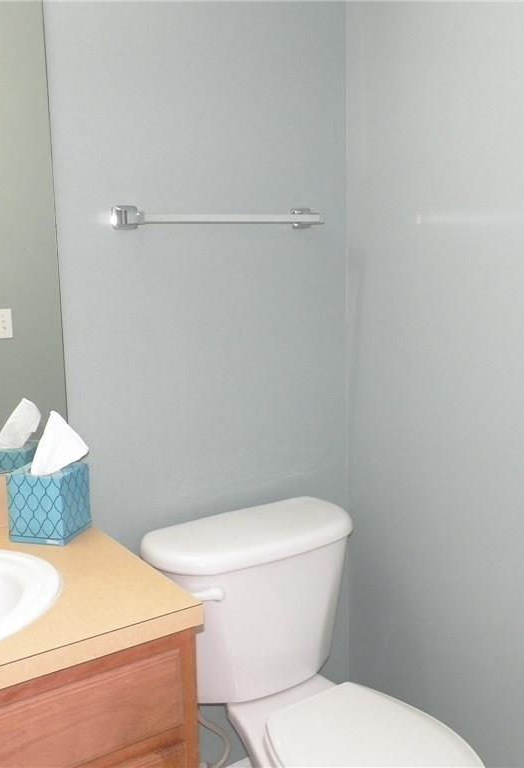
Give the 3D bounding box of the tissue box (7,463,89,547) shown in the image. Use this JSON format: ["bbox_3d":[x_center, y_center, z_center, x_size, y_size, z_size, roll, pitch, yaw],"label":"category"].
[{"bbox_3d":[-0.399,0.221,1.399,0.109,0.129,0.109,1,9,14],"label":"tissue box"}]

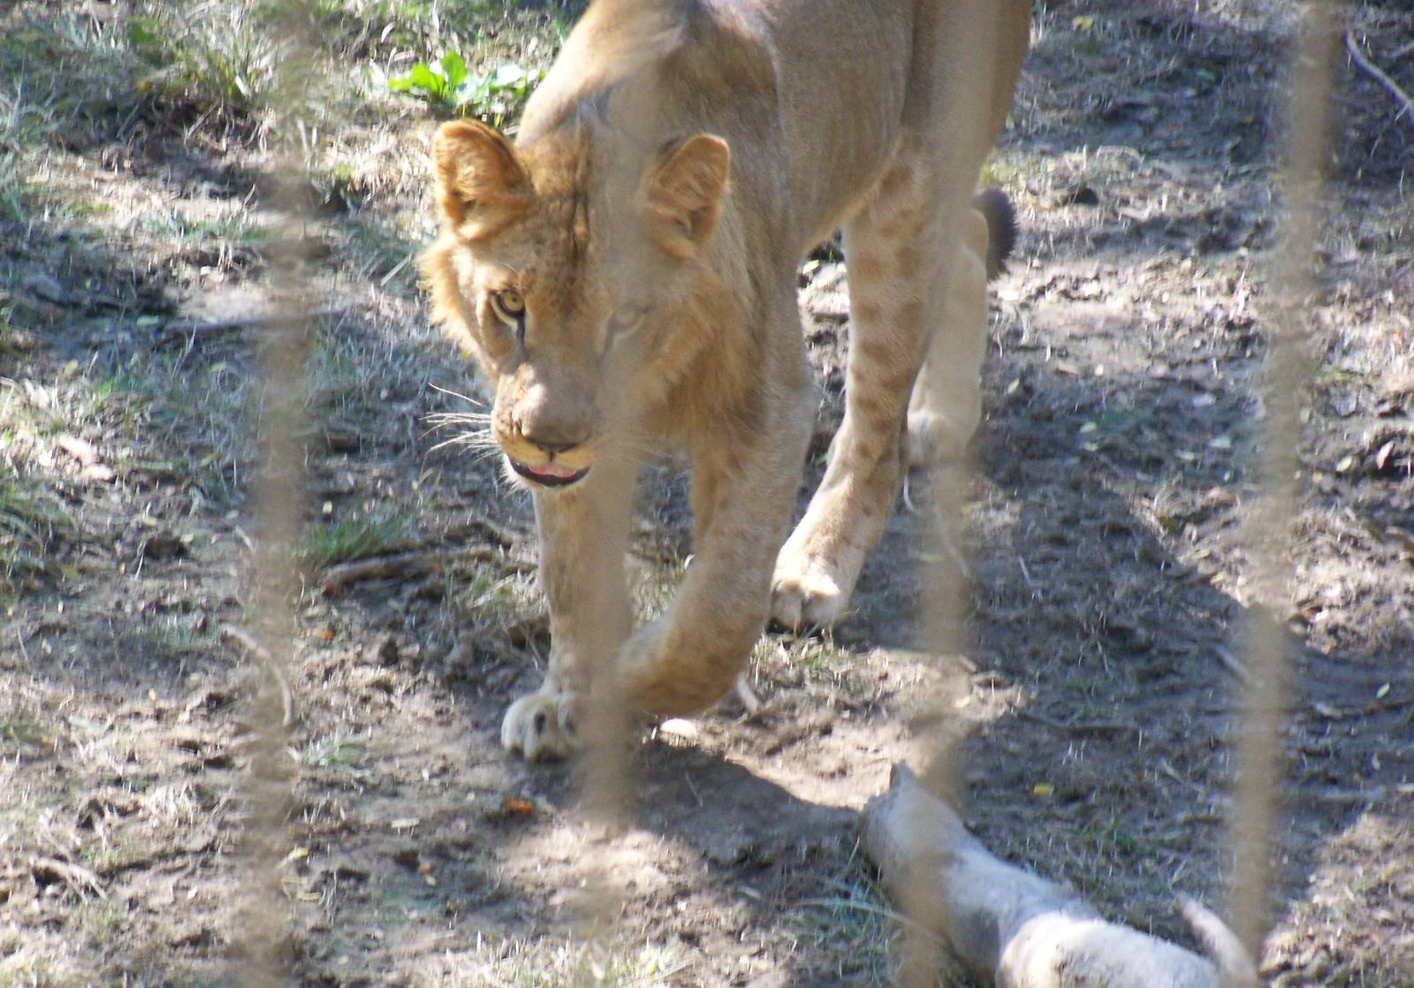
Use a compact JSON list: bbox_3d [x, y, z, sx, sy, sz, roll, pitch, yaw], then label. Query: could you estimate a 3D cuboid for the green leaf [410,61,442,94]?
[{"bbox_3d":[-0.334,-0.495,12.000,0.039,0.033,0.027,0,19,0],"label":"green leaf"}]

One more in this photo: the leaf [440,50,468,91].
[{"bbox_3d":[-0.301,-0.503,12.000,0.034,0.045,0.020,0,19,0],"label":"leaf"}]

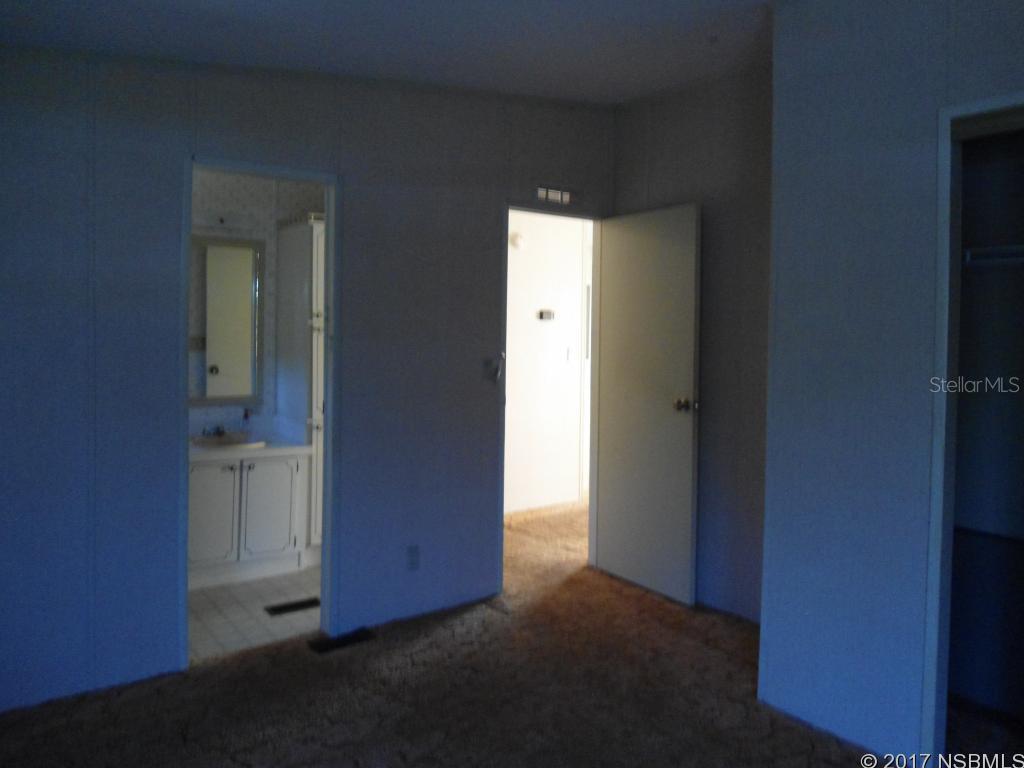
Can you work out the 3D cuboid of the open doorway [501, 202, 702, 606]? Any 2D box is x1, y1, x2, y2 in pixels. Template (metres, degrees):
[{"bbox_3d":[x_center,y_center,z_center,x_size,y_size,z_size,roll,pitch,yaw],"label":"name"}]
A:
[{"bbox_3d":[0.451,0.099,3.945,0.745,2.010,0.806,-1,2,-40],"label":"open doorway"}]

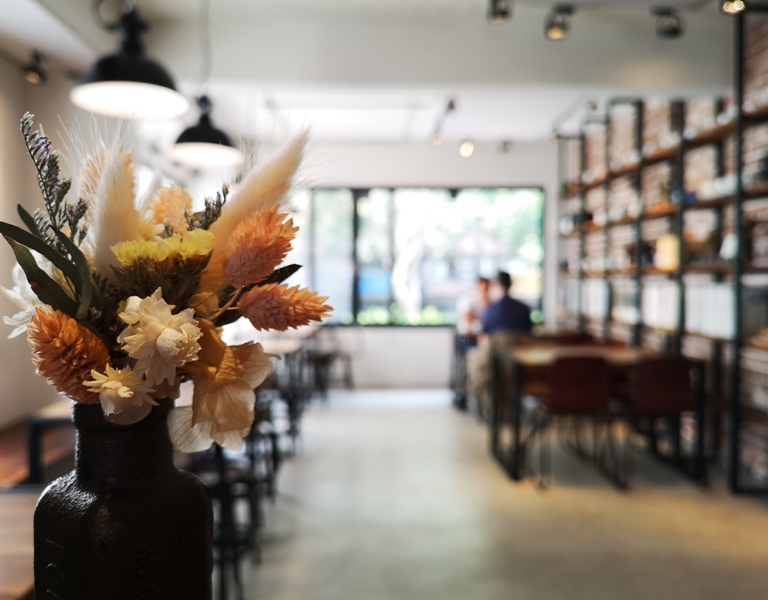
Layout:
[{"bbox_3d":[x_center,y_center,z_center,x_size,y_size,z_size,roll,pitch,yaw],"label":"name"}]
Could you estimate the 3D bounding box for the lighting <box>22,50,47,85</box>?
[{"bbox_3d":[-2.538,-1.685,4.474,0.140,0.210,0.150,0,2,0],"label":"lighting"}]

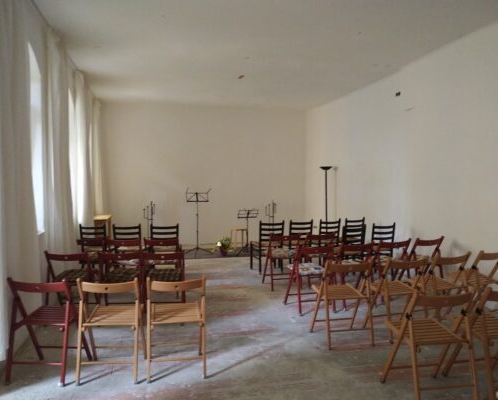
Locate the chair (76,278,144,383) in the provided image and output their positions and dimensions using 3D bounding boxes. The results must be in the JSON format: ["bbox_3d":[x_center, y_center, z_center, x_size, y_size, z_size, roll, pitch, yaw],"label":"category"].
[{"bbox_3d":[-1.038,0.932,3.203,0.440,0.770,0.480,0,2,-4],"label":"chair"}]

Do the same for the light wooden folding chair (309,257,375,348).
[{"bbox_3d":[0.852,0.898,3.856,0.440,0.770,0.480,-1,2,-13],"label":"light wooden folding chair"}]

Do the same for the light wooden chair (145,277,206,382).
[{"bbox_3d":[-0.569,0.928,3.244,0.440,0.770,0.480,-1,2,-11],"label":"light wooden chair"}]

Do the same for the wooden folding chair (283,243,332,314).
[{"bbox_3d":[0.714,0.885,4.868,0.440,0.770,0.480,-1,2,-17],"label":"wooden folding chair"}]

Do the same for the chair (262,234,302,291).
[{"bbox_3d":[0.468,0.844,5.915,0.440,0.770,0.480,-1,2,-14],"label":"chair"}]

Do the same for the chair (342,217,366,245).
[{"bbox_3d":[1.653,0.739,7.036,0.420,0.880,0.480,-1,3,-27],"label":"chair"}]

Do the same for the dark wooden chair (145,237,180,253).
[{"bbox_3d":[-1.125,0.868,5.505,0.440,0.770,0.480,0,2,-4],"label":"dark wooden chair"}]

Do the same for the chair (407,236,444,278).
[{"bbox_3d":[2.248,0.854,5.472,0.440,0.770,0.480,-1,3,-25],"label":"chair"}]

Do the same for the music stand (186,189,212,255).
[{"bbox_3d":[-1.026,0.449,8.470,0.550,1.370,0.520,-1,2,-8],"label":"music stand"}]

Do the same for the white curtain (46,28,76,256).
[{"bbox_3d":[-2.442,-0.353,5.441,0.160,3.160,1.300,-1,2,-12],"label":"white curtain"}]

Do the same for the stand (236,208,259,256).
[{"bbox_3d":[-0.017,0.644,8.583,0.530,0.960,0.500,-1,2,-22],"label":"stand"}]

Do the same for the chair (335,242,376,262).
[{"bbox_3d":[1.210,0.856,5.010,0.440,0.770,0.480,-1,2,-19],"label":"chair"}]

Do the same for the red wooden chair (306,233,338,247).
[{"bbox_3d":[0.977,0.823,6.022,0.440,0.770,0.480,-1,2,-14],"label":"red wooden chair"}]

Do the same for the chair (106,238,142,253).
[{"bbox_3d":[-1.567,0.859,5.392,0.440,0.770,0.480,0,2,-1],"label":"chair"}]

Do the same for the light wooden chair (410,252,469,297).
[{"bbox_3d":[1.937,0.906,4.222,0.440,0.770,0.480,-1,3,-23],"label":"light wooden chair"}]

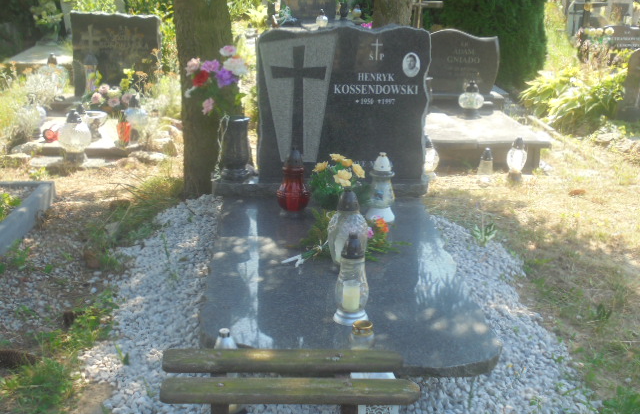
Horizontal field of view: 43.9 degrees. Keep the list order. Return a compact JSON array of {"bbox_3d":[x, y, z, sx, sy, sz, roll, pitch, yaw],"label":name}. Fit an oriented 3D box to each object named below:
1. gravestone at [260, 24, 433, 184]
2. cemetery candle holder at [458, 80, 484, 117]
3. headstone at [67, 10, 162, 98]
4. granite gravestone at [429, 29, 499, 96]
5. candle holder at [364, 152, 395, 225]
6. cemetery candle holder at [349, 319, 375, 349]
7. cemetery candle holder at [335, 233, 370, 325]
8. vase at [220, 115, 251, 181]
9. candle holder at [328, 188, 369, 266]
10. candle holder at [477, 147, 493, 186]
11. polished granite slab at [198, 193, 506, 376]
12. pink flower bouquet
[{"bbox_3d":[0.116,-0.500,3.853,0.830,0.759,0.080,0,18,-3],"label":"gravestone"},{"bbox_3d":[1.017,-0.720,5.330,0.175,0.260,0.175,0,16,-5],"label":"cemetery candle holder"},{"bbox_3d":[-1.837,-1.354,7.098,0.794,0.733,0.090,1,18,-1],"label":"headstone"},{"bbox_3d":[1.206,-1.206,6.623,0.595,0.534,0.080,0,18,-3],"label":"granite gravestone"},{"bbox_3d":[0.279,-0.091,3.570,0.125,0.305,0.125,0,16,-5],"label":"candle holder"},{"bbox_3d":[0.136,0.430,2.543,0.081,0.122,0.081,0,18,-3],"label":"cemetery candle holder"},{"bbox_3d":[0.106,0.232,2.610,0.117,0.297,0.117,0,16,-5],"label":"cemetery candle holder"},{"bbox_3d":[-0.414,-0.290,3.930,0.150,0.305,0.150,0,16,-5],"label":"vase"},{"bbox_3d":[0.108,0.088,3.000,0.150,0.322,0.150,0,16,-5],"label":"candle holder"},{"bbox_3d":[1.099,-0.285,5.272,0.103,0.212,0.103,0,18,-3],"label":"candle holder"},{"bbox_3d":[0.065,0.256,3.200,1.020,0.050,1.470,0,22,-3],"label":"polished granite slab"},{"bbox_3d":[-0.495,-0.600,3.800,0.306,0.339,0.260,0,18,-3],"label":"pink flower bouquet"}]

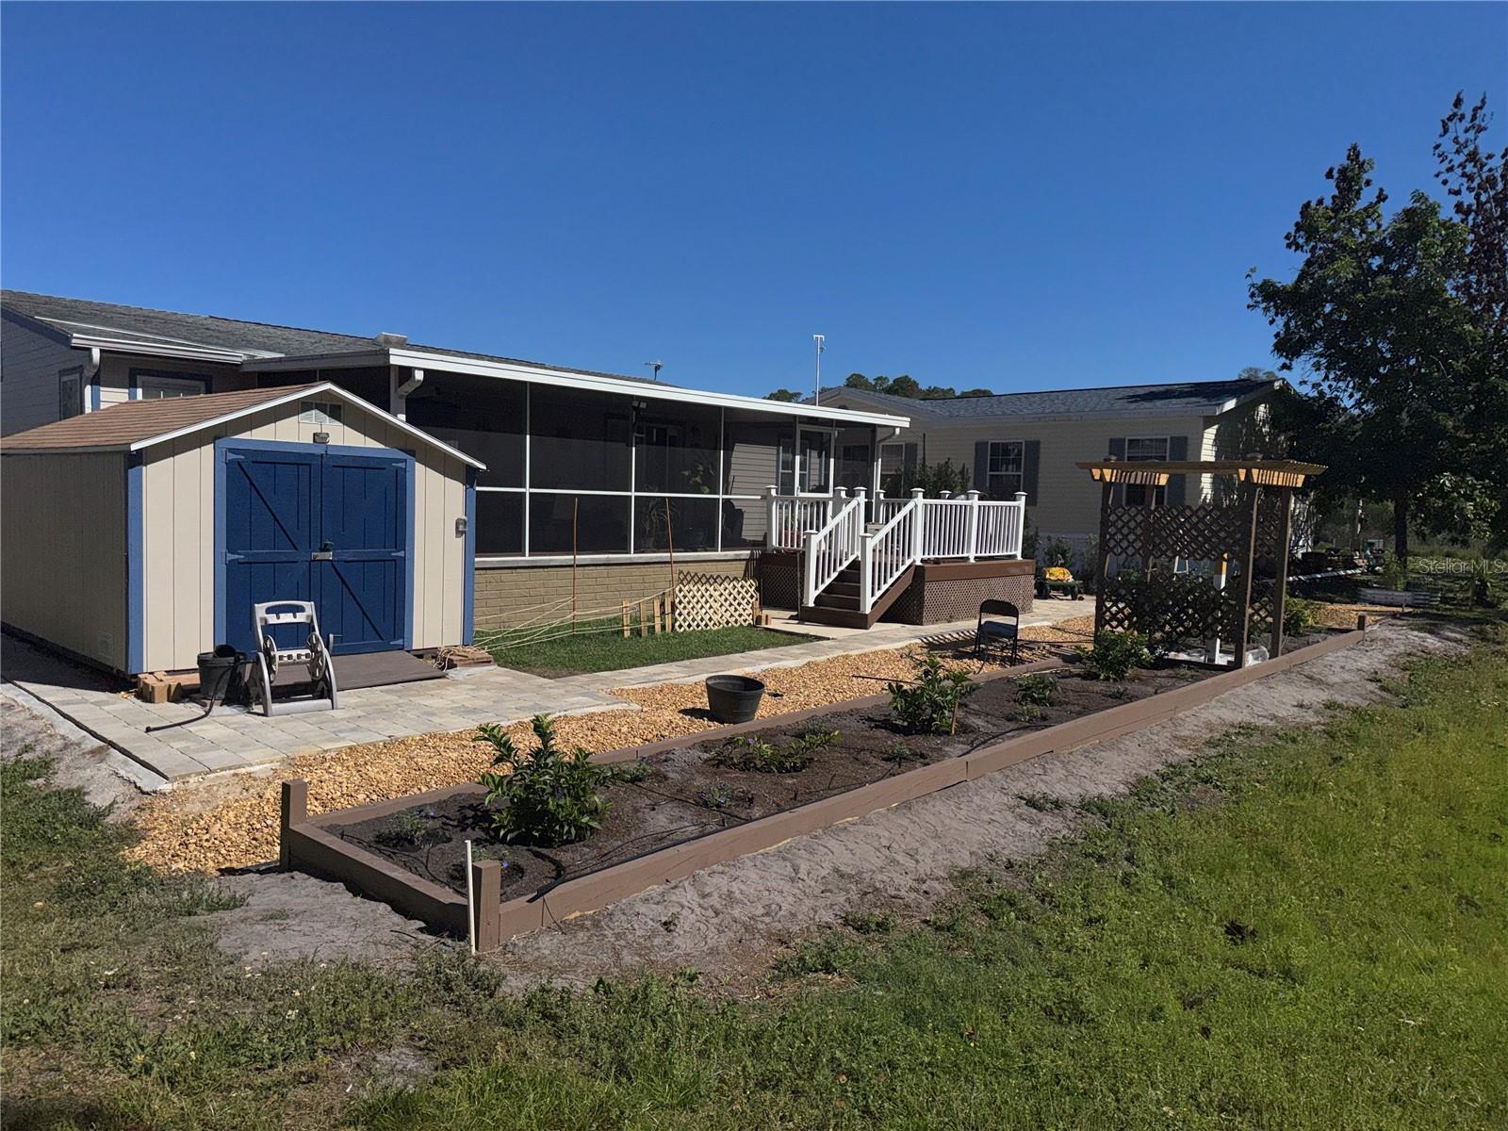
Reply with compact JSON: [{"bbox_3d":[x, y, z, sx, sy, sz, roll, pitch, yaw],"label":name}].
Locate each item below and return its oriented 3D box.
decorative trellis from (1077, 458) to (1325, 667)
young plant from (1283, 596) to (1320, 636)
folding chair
[{"bbox_3d":[5.196,-0.089,12.289,2.330,2.300,2.250,6,5,43],"label":"decorative trellis"},{"bbox_3d":[7.592,0.699,14.600,0.620,0.580,0.620,5,5,37],"label":"young plant"},{"bbox_3d":[2.804,0.781,12.050,0.470,0.760,0.480,4,4,21],"label":"folding chair"}]

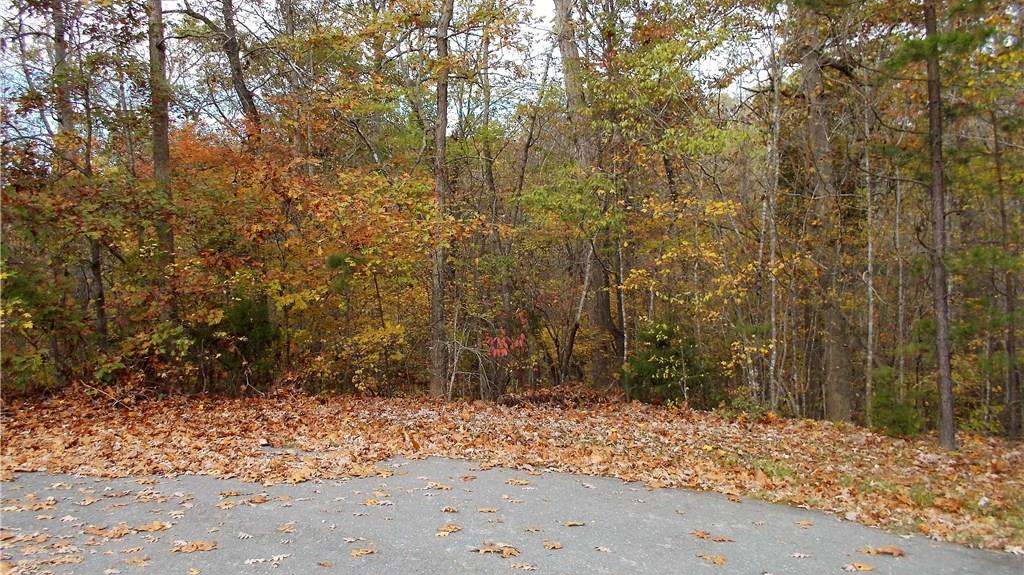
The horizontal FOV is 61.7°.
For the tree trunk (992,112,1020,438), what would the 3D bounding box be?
[{"bbox_3d":[6.107,-0.148,10.600,0.148,4.035,0.148,-3,0,0],"label":"tree trunk"}]

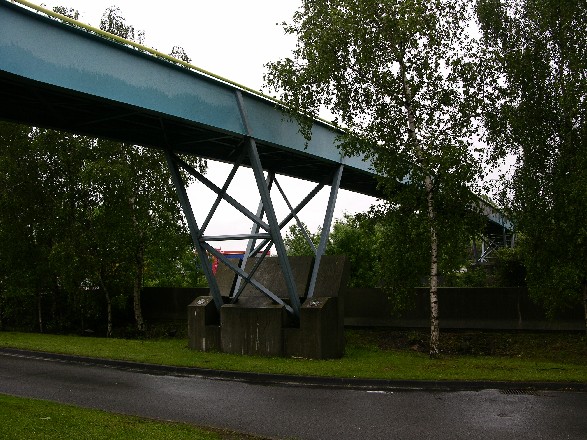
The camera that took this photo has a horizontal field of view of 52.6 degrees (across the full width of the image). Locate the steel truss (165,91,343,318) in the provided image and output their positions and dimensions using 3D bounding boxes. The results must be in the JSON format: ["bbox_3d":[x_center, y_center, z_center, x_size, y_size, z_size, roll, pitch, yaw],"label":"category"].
[{"bbox_3d":[-0.780,0.024,14.197,2.447,4.565,4.343,-4,-6,34],"label":"steel truss"}]

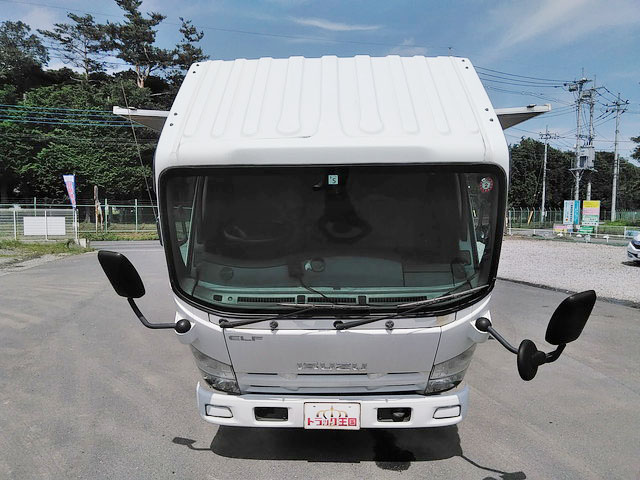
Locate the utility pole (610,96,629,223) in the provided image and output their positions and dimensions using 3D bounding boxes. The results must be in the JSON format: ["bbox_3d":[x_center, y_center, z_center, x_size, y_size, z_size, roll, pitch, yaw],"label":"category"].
[{"bbox_3d":[27.830,-7.670,46.582,1.300,11.980,0.600,0,4,0],"label":"utility pole"}]

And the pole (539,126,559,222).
[{"bbox_3d":[23.479,-6.741,51.656,1.700,9.860,0.700,0,4,0],"label":"pole"}]

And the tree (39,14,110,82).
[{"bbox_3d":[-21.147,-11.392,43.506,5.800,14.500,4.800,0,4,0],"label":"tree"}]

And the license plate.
[{"bbox_3d":[0.074,1.035,2.930,0.330,0.165,0.020,0,4,0],"label":"license plate"}]

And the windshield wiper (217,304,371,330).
[{"bbox_3d":[-0.133,0.392,2.580,0.780,0.170,0.090,0,26,0],"label":"windshield wiper"}]

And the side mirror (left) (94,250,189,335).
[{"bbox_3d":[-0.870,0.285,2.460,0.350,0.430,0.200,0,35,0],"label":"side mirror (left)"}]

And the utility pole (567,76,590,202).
[{"bbox_3d":[24.913,-8.540,47.514,1.700,13.940,0.800,0,4,0],"label":"utility pole"}]

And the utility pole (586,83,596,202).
[{"bbox_3d":[26.086,-8.486,48.019,0.900,13.800,0.600,0,4,0],"label":"utility pole"}]

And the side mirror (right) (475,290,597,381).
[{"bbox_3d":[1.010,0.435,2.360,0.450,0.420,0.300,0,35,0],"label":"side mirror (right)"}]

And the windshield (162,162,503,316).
[{"bbox_3d":[0.062,-0.012,2.450,1.570,0.780,0.180,0,26,0],"label":"windshield"}]

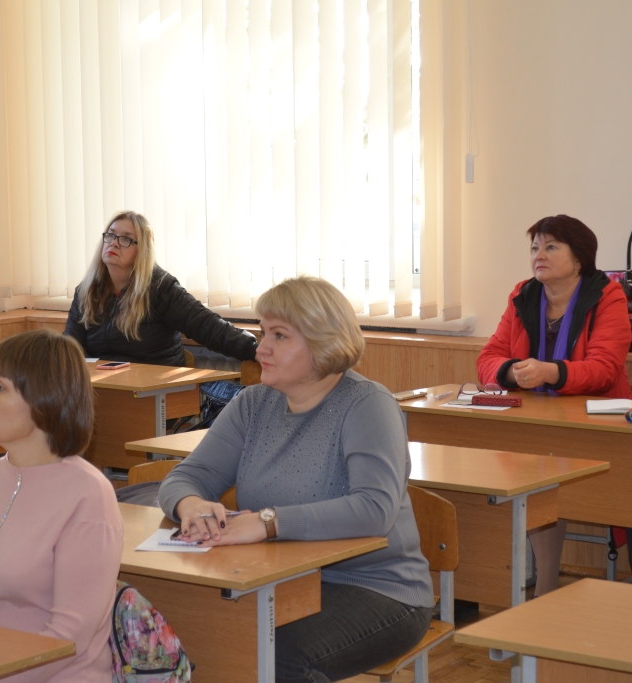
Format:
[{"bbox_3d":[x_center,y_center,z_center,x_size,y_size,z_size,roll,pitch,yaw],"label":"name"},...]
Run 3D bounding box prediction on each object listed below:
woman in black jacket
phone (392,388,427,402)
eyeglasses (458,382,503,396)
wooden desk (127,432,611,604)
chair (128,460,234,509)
[{"bbox_3d":[-0.613,0.182,6.282,0.820,1.330,0.700,3,6,34],"label":"woman in black jacket"},{"bbox_3d":[0.274,0.166,5.309,0.075,0.012,0.155,4,7,38],"label":"phone"},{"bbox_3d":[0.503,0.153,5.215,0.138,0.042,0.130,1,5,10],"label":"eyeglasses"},{"bbox_3d":[0.107,0.650,4.435,1.200,0.725,0.500,4,7,37],"label":"wooden desk"},{"bbox_3d":[-0.435,0.664,4.170,0.390,0.750,0.460,3,6,35],"label":"chair"}]

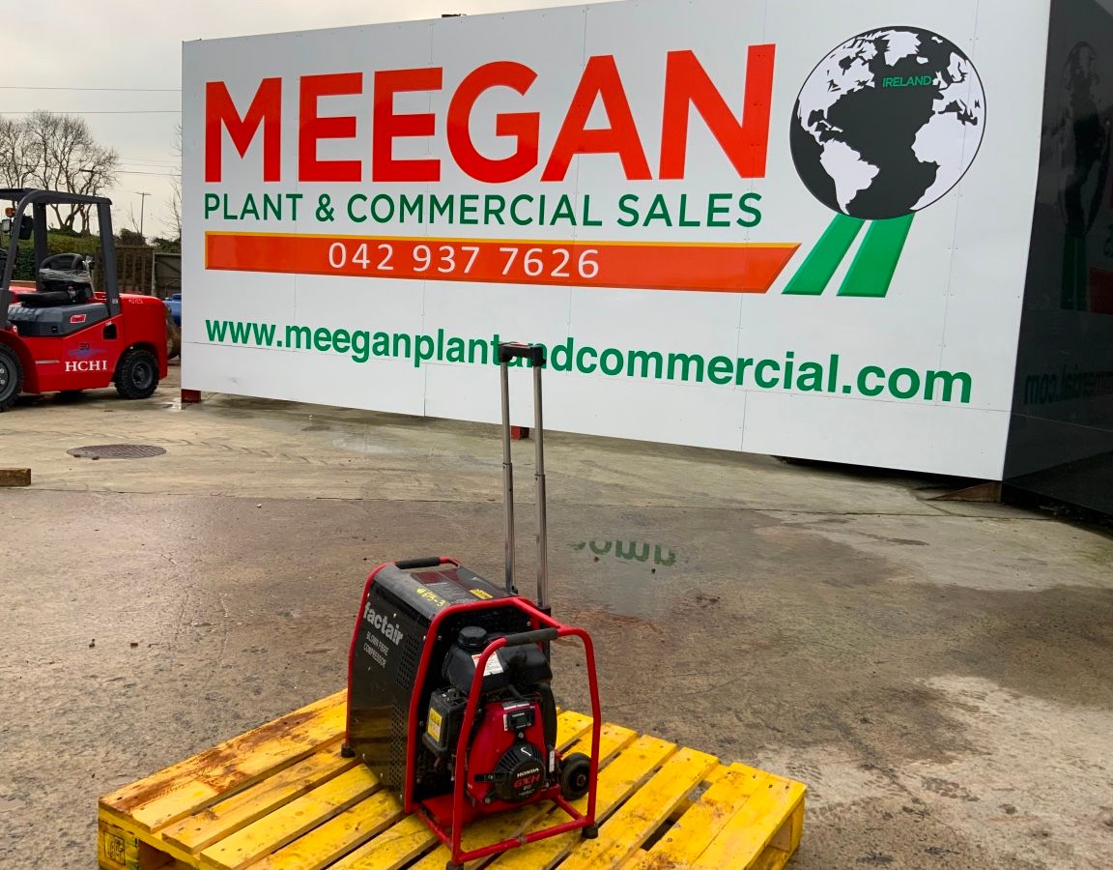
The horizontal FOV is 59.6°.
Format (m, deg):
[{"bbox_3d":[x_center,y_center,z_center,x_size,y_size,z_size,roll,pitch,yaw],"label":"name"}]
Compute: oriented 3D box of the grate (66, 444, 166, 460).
[{"bbox_3d":[-3.233,0.136,7.152,0.668,0.030,0.668,3,8,0],"label":"grate"}]

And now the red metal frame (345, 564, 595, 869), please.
[{"bbox_3d":[-0.196,0.555,2.102,0.322,0.455,0.555,-2,10,-33],"label":"red metal frame"}]

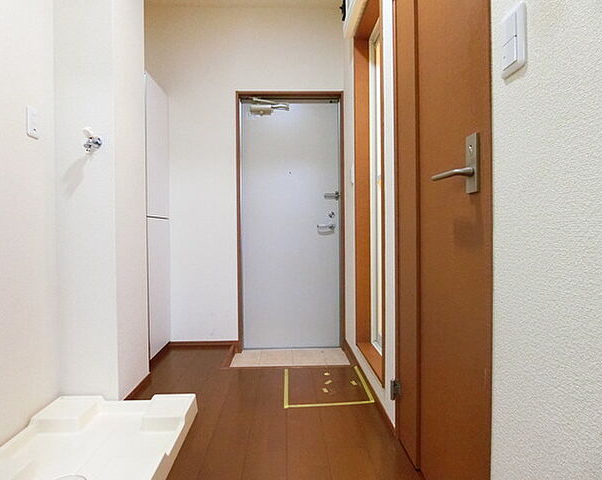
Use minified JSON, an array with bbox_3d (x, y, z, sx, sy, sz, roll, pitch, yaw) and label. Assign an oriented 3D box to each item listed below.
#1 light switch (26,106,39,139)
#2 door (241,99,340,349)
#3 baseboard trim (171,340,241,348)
[{"bbox_3d":[-1.124,-0.493,1.486,0.011,0.119,0.071,0,1,-2],"label":"light switch"},{"bbox_3d":[-0.072,-0.136,2.737,0.825,1.987,0.110,0,1,-2],"label":"door"},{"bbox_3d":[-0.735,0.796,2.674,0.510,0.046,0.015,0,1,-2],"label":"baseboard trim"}]

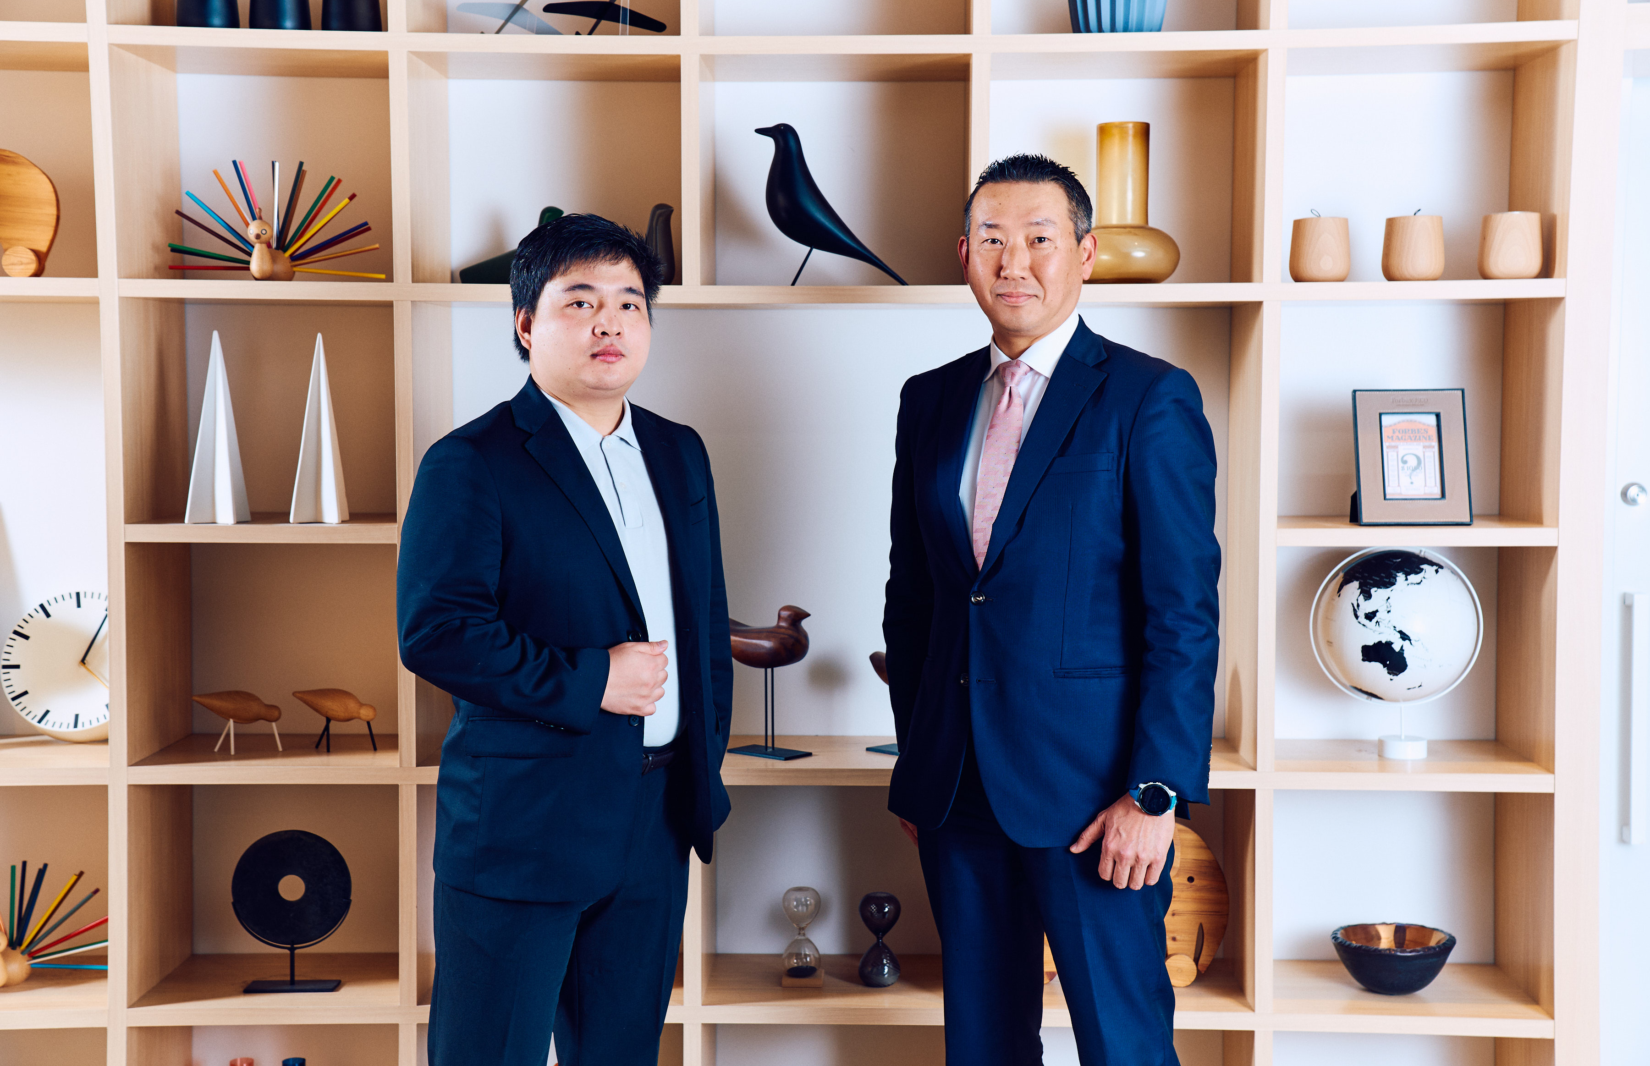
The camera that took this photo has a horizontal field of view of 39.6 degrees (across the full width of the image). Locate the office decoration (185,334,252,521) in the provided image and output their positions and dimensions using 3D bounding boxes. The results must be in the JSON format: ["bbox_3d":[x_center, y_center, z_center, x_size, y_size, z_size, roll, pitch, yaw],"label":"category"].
[{"bbox_3d":[-1.023,-0.178,3.863,0.084,0.319,0.086,0,4,2],"label":"office decoration"}]

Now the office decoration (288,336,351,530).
[{"bbox_3d":[-0.855,-0.177,3.875,0.087,0.317,0.090,0,4,4],"label":"office decoration"}]

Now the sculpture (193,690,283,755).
[{"bbox_3d":[-1.041,0.334,4.061,0.158,0.111,0.057,0,4,-7],"label":"sculpture"}]

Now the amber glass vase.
[{"bbox_3d":[0.523,-0.570,3.992,0.199,0.286,0.199,0,4,1],"label":"amber glass vase"}]

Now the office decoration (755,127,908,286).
[{"bbox_3d":[0.013,-0.554,3.889,0.272,0.276,0.084,0,4,1],"label":"office decoration"}]

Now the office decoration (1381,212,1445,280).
[{"bbox_3d":[1.004,-0.483,3.906,0.105,0.118,0.105,0,4,1],"label":"office decoration"}]

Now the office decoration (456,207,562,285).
[{"bbox_3d":[-0.550,-0.501,4.016,0.188,0.143,0.083,0,4,5],"label":"office decoration"}]

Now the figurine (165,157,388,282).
[{"bbox_3d":[-0.954,-0.541,3.998,0.372,0.216,0.133,1,4,7],"label":"figurine"}]

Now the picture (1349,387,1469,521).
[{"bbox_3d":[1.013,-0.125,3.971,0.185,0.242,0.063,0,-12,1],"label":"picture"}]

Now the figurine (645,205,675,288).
[{"bbox_3d":[-0.345,-0.489,3.907,0.185,0.141,0.080,0,4,1],"label":"figurine"}]

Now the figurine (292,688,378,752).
[{"bbox_3d":[-0.871,0.332,4.070,0.150,0.111,0.057,1,4,7],"label":"figurine"}]

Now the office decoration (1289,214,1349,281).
[{"bbox_3d":[0.845,-0.482,3.910,0.103,0.118,0.103,0,4,1],"label":"office decoration"}]

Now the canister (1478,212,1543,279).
[{"bbox_3d":[1.169,-0.486,3.903,0.107,0.120,0.107,0,4,1],"label":"canister"}]

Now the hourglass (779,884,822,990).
[{"bbox_3d":[-0.038,0.697,3.978,0.070,0.167,0.068,0,4,1],"label":"hourglass"}]

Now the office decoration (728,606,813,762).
[{"bbox_3d":[-0.107,0.251,3.947,0.215,0.260,0.088,3,5,40],"label":"office decoration"}]

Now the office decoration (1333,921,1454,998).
[{"bbox_3d":[0.991,0.748,3.991,0.208,0.089,0.205,0,4,1],"label":"office decoration"}]

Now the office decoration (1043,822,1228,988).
[{"bbox_3d":[0.511,0.641,4.015,0.375,0.278,0.095,0,4,5],"label":"office decoration"}]

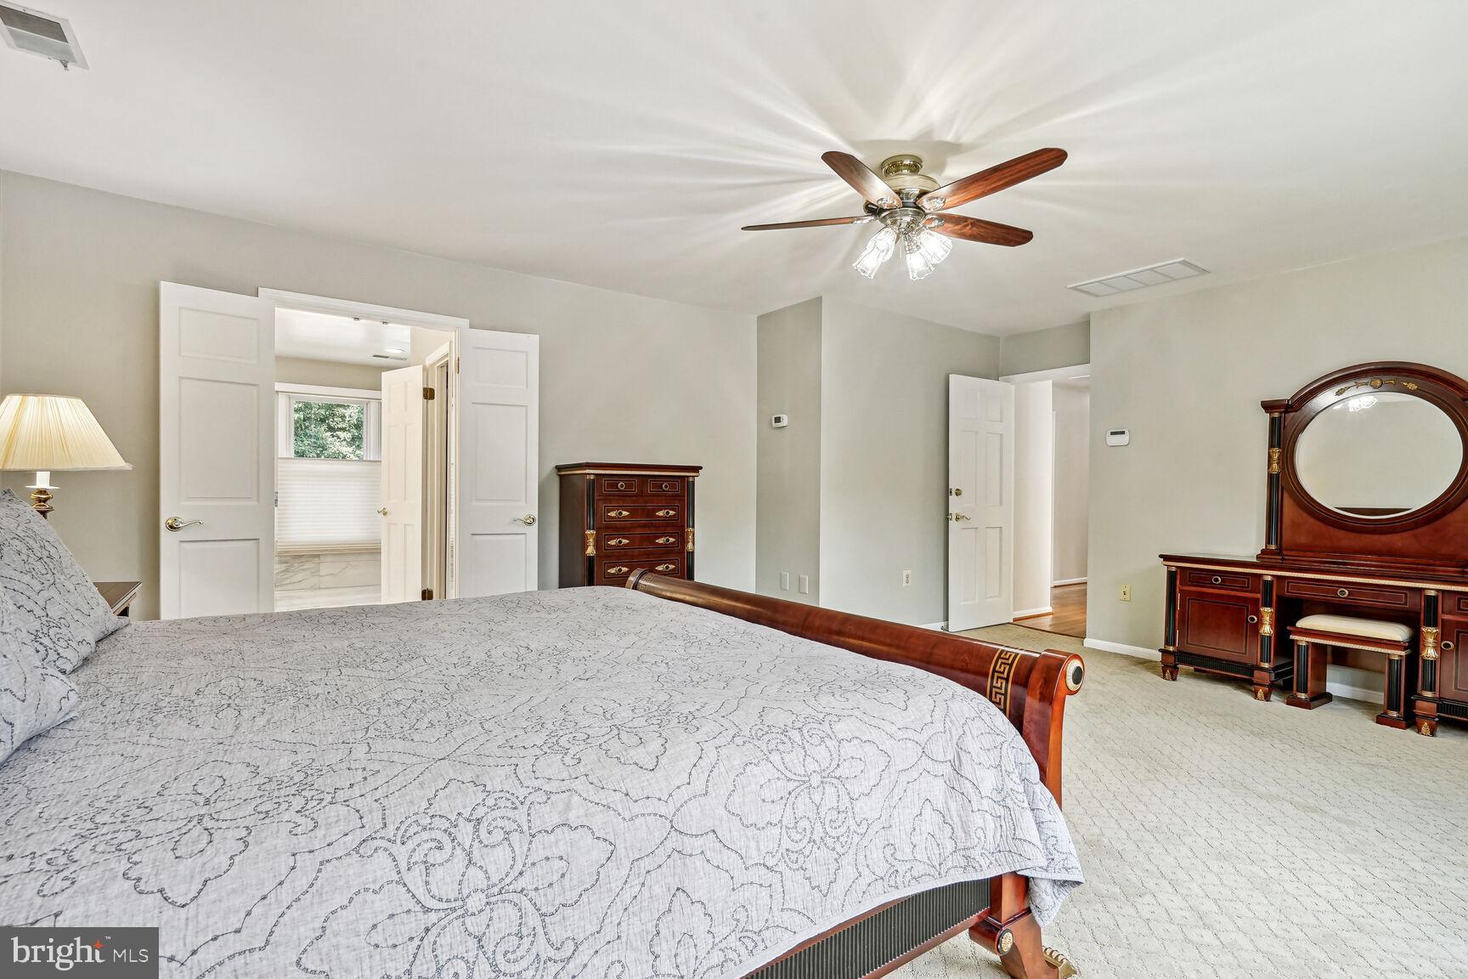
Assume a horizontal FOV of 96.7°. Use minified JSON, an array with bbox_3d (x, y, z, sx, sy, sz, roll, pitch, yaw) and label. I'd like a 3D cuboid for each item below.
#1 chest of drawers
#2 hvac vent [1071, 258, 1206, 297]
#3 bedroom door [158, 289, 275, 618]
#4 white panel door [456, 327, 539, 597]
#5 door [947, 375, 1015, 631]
[{"bbox_3d":[-0.657,0.489,4.119,0.790,1.268,0.470,0,1,-36],"label":"chest of drawers"},{"bbox_3d":[2.487,-1.278,4.023,0.400,0.025,0.655,0,1,-36],"label":"hvac vent"},{"bbox_3d":[-2.420,0.092,3.072,0.045,2.030,0.425,1,1,45],"label":"bedroom door"},{"bbox_3d":[-1.375,0.094,3.827,0.436,2.030,0.045,0,1,-27],"label":"white panel door"},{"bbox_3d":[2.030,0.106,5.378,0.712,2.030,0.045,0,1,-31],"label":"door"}]

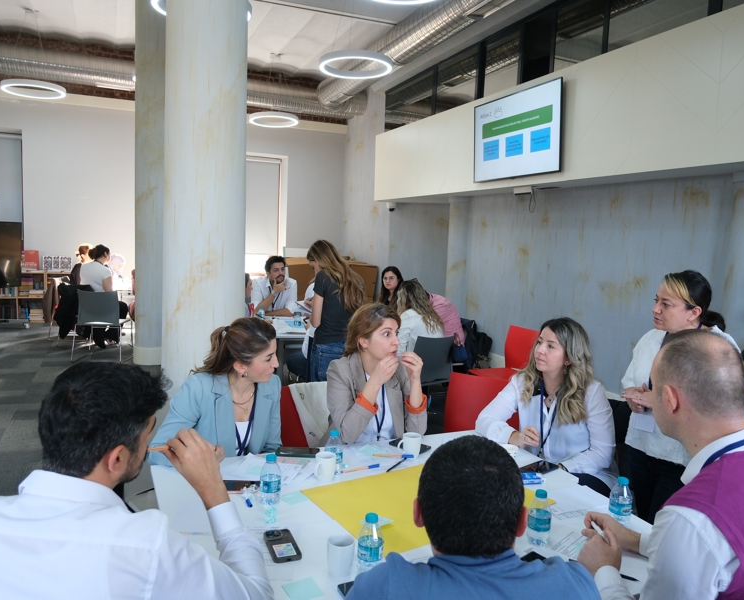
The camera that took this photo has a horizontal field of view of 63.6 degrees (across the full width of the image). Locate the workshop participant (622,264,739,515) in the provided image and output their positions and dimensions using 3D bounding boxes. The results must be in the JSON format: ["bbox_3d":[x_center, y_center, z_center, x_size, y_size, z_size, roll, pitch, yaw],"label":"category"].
[{"bbox_3d":[1.230,0.616,2.420,0.380,1.490,0.460,-2,6,-30],"label":"workshop participant"}]

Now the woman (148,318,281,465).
[{"bbox_3d":[-0.540,0.701,2.340,0.530,1.240,0.700,-2,7,-35],"label":"woman"}]

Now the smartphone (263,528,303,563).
[{"bbox_3d":[-0.245,0.676,1.654,0.080,0.012,0.152,0,6,-22],"label":"smartphone"}]

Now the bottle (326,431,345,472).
[{"bbox_3d":[-0.136,0.554,2.189,0.066,0.153,0.066,2,6,-3],"label":"bottle"}]

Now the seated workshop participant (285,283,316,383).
[{"bbox_3d":[-0.500,0.396,4.800,0.750,1.270,0.480,3,6,3],"label":"seated workshop participant"}]

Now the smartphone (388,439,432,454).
[{"bbox_3d":[0.157,0.594,2.458,0.080,0.009,0.158,-4,7,-44],"label":"smartphone"}]

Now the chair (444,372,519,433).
[{"bbox_3d":[0.535,0.857,3.100,0.480,0.800,0.520,6,7,28],"label":"chair"}]

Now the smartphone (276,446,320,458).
[{"bbox_3d":[-0.289,0.600,2.365,0.163,0.011,0.079,3,6,3],"label":"smartphone"}]

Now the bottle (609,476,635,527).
[{"bbox_3d":[0.739,0.594,1.777,0.060,0.143,0.060,2,6,0],"label":"bottle"}]

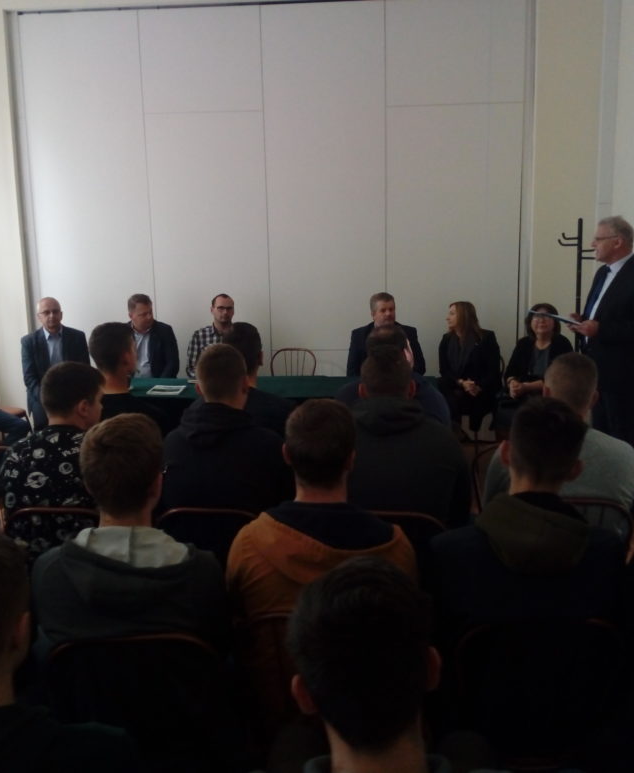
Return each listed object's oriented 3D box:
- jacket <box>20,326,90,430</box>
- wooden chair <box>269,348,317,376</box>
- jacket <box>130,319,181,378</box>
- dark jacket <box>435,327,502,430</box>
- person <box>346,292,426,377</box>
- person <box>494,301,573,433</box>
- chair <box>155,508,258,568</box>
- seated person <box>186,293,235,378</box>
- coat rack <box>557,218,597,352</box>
[{"bbox_3d":[-1.901,-0.104,5.968,0.520,0.680,0.400,-2,10,-8],"label":"jacket"},{"bbox_3d":[-0.194,0.168,6.135,0.410,0.865,0.500,0,10,4],"label":"wooden chair"},{"bbox_3d":[-1.156,-0.106,5.412,0.500,0.650,0.400,-1,10,-1],"label":"jacket"},{"bbox_3d":[0.958,-0.048,5.118,0.450,0.620,0.420,0,10,8],"label":"dark jacket"},{"bbox_3d":[0.437,0.052,5.125,0.520,1.280,0.780,0,10,4],"label":"person"},{"bbox_3d":[1.510,0.056,5.559,0.560,1.230,0.720,2,11,19],"label":"person"},{"bbox_3d":[-0.338,0.760,2.870,0.410,0.860,0.500,0,10,4],"label":"chair"},{"bbox_3d":[-0.606,0.049,5.256,0.500,1.280,0.780,-1,10,-1],"label":"seated person"},{"bbox_3d":[1.812,-0.294,5.620,0.420,1.730,0.420,0,10,4],"label":"coat rack"}]

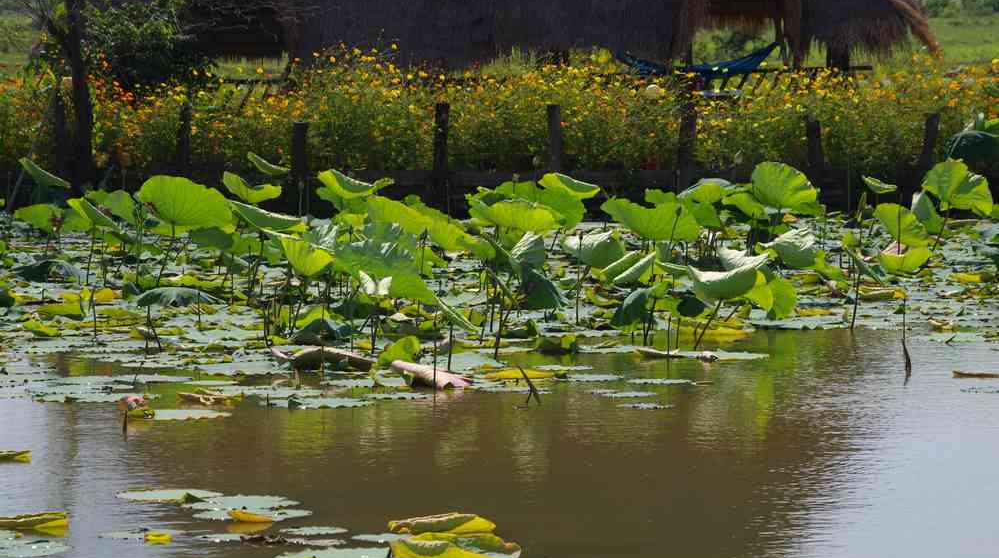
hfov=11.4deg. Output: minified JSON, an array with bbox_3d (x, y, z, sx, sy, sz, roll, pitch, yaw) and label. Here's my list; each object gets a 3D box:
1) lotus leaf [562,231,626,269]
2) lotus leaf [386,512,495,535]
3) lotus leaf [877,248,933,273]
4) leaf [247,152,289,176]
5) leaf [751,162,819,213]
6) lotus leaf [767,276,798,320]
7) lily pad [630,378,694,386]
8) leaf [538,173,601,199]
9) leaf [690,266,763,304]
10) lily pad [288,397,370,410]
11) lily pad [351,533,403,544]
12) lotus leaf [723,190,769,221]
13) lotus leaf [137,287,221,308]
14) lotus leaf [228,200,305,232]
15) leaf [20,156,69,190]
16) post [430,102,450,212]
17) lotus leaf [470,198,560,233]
[{"bbox_3d":[0.564,-0.175,29.671,0.380,0.210,0.350,0,3,0],"label":"lotus leaf"},{"bbox_3d":[-0.218,0.919,18.782,0.399,0.071,0.270,0,3,0],"label":"lotus leaf"},{"bbox_3d":[2.862,-0.123,35.203,0.381,0.184,0.350,0,3,0],"label":"lotus leaf"},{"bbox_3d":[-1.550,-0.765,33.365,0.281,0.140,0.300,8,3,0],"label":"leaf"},{"bbox_3d":[2.158,-0.693,37.817,0.516,0.379,0.420,0,3,0],"label":"leaf"},{"bbox_3d":[1.451,0.100,25.616,0.205,0.220,0.200,0,3,0],"label":"lotus leaf"},{"bbox_3d":[0.736,0.470,22.703,0.291,0.020,0.291,0,3,0],"label":"lily pad"},{"bbox_3d":[0.542,-0.724,38.688,0.480,0.202,0.420,0,3,0],"label":"leaf"},{"bbox_3d":[1.035,0.030,22.765,0.337,0.175,0.330,0,3,0],"label":"leaf"},{"bbox_3d":[-0.673,0.493,19.763,0.332,0.030,0.330,0,3,0],"label":"lily pad"},{"bbox_3d":[-0.372,0.845,16.287,0.228,0.020,0.228,0,3,0],"label":"lily pad"},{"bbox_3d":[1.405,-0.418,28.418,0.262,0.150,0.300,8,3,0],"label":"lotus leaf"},{"bbox_3d":[-1.596,0.092,24.835,0.418,0.100,0.376,0,3,0],"label":"lotus leaf"},{"bbox_3d":[-1.314,-0.352,28.161,0.428,0.172,0.380,0,3,0],"label":"lotus leaf"},{"bbox_3d":[-3.003,-0.703,32.964,0.356,0.170,0.360,14,3,-1],"label":"leaf"},{"bbox_3d":[-0.459,-0.945,38.834,0.120,0.855,0.120,0,3,0],"label":"post"},{"bbox_3d":[0.098,-0.388,30.476,0.549,0.180,0.494,0,3,0],"label":"lotus leaf"}]

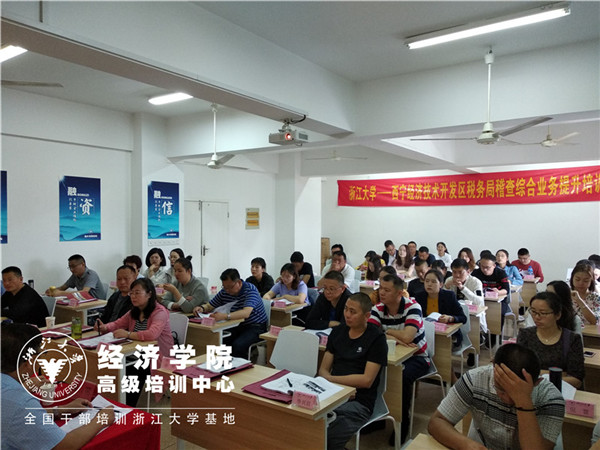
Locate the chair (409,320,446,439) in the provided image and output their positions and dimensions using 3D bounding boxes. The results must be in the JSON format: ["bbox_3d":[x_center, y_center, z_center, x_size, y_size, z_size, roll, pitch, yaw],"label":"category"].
[{"bbox_3d":[0.845,1.244,3.765,0.460,0.830,0.520,1,1,33],"label":"chair"}]

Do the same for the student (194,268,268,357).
[{"bbox_3d":[-0.671,1.044,4.482,0.544,1.216,0.733,1,2,35],"label":"student"}]

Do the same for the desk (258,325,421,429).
[{"bbox_3d":[0.287,1.315,3.639,1.210,0.750,0.430,1,1,35],"label":"desk"}]

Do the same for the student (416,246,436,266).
[{"bbox_3d":[2.313,0.997,8.316,0.520,1.180,0.700,1,1,33],"label":"student"}]

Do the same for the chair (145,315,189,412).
[{"bbox_3d":[-1.280,1.236,3.941,0.455,0.854,0.505,1,2,35],"label":"chair"}]

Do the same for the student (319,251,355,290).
[{"bbox_3d":[0.415,0.970,5.760,0.505,1.247,0.723,1,1,35],"label":"student"}]

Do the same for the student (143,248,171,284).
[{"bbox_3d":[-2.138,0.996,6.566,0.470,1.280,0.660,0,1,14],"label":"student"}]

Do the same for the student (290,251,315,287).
[{"bbox_3d":[-0.033,0.975,6.053,0.475,1.228,0.723,1,1,35],"label":"student"}]

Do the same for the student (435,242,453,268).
[{"bbox_3d":[2.735,0.973,8.766,0.460,1.230,0.660,1,1,29],"label":"student"}]

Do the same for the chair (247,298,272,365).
[{"bbox_3d":[-0.614,1.254,4.765,0.480,0.830,0.540,1,1,35],"label":"chair"}]

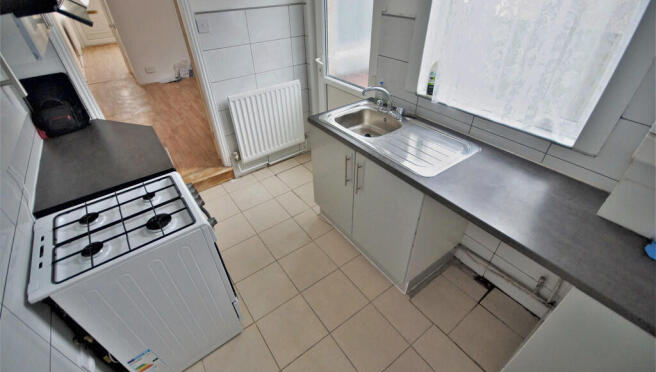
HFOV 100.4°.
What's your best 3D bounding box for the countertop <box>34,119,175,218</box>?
[{"bbox_3d":[-1.365,-0.226,1.666,0.590,0.037,1.042,-25,44,-28],"label":"countertop"}]

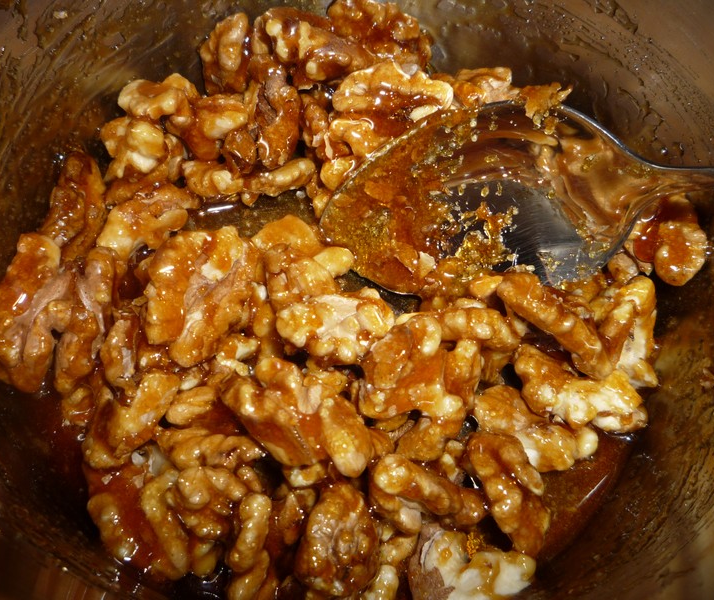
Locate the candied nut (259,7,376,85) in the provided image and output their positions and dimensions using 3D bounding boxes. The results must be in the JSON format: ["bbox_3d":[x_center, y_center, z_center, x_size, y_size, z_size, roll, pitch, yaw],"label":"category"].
[{"bbox_3d":[-0.012,-0.073,0.200,0.029,0.015,0.017,19,71,7],"label":"candied nut"}]

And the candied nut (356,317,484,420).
[{"bbox_3d":[0.015,0.017,0.168,0.025,0.014,0.023,-5,70,-2],"label":"candied nut"}]

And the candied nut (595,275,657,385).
[{"bbox_3d":[0.066,0.008,0.171,0.014,0.016,0.025,8,70,3],"label":"candied nut"}]

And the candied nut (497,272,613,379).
[{"bbox_3d":[0.048,0.006,0.168,0.029,0.016,0.012,41,75,14],"label":"candied nut"}]

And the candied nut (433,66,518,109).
[{"bbox_3d":[0.034,-0.059,0.197,0.023,0.013,0.016,9,70,3],"label":"candied nut"}]

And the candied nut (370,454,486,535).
[{"bbox_3d":[0.015,0.041,0.146,0.024,0.015,0.013,21,67,9],"label":"candied nut"}]

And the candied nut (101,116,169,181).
[{"bbox_3d":[-0.059,-0.041,0.186,0.017,0.015,0.015,-13,66,-6],"label":"candied nut"}]

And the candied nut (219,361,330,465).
[{"bbox_3d":[-0.018,0.025,0.153,0.025,0.015,0.018,38,71,16],"label":"candied nut"}]

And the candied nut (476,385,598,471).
[{"bbox_3d":[0.043,0.031,0.166,0.027,0.013,0.014,26,72,9],"label":"candied nut"}]

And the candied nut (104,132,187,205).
[{"bbox_3d":[-0.057,-0.037,0.188,0.021,0.014,0.018,-9,70,-3],"label":"candied nut"}]

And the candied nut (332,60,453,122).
[{"bbox_3d":[0.010,-0.057,0.189,0.032,0.015,0.018,-3,65,-1],"label":"candied nut"}]

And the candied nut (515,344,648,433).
[{"bbox_3d":[0.051,0.020,0.158,0.029,0.015,0.015,26,68,11],"label":"candied nut"}]

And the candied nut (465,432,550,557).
[{"bbox_3d":[0.032,0.041,0.148,0.013,0.015,0.025,-24,67,-11],"label":"candied nut"}]

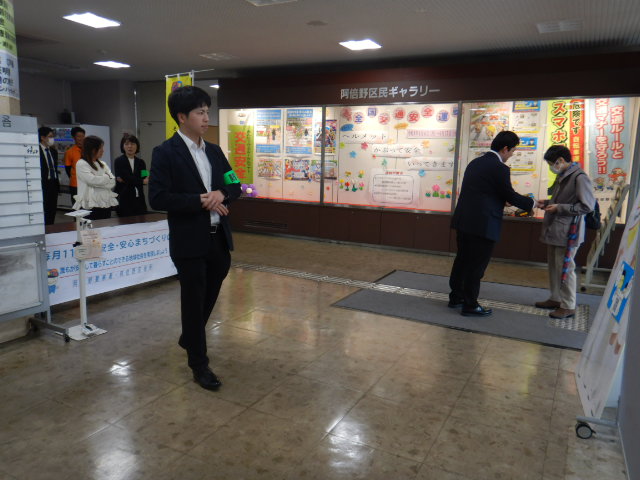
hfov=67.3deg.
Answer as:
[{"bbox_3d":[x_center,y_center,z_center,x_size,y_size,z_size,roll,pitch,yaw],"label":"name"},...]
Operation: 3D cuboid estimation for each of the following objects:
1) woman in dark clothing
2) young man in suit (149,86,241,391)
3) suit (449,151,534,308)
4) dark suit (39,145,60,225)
[{"bbox_3d":[-2.229,-0.422,5.675,0.450,1.610,0.320,-2,10,-20],"label":"woman in dark clothing"},{"bbox_3d":[-0.750,0.002,2.911,0.460,1.730,0.530,10,12,42],"label":"young man in suit"},{"bbox_3d":[1.533,-0.100,4.495,0.680,1.450,0.540,-1,10,-18],"label":"suit"},{"bbox_3d":[-3.438,-0.481,6.116,0.320,1.400,0.490,6,10,28],"label":"dark suit"}]

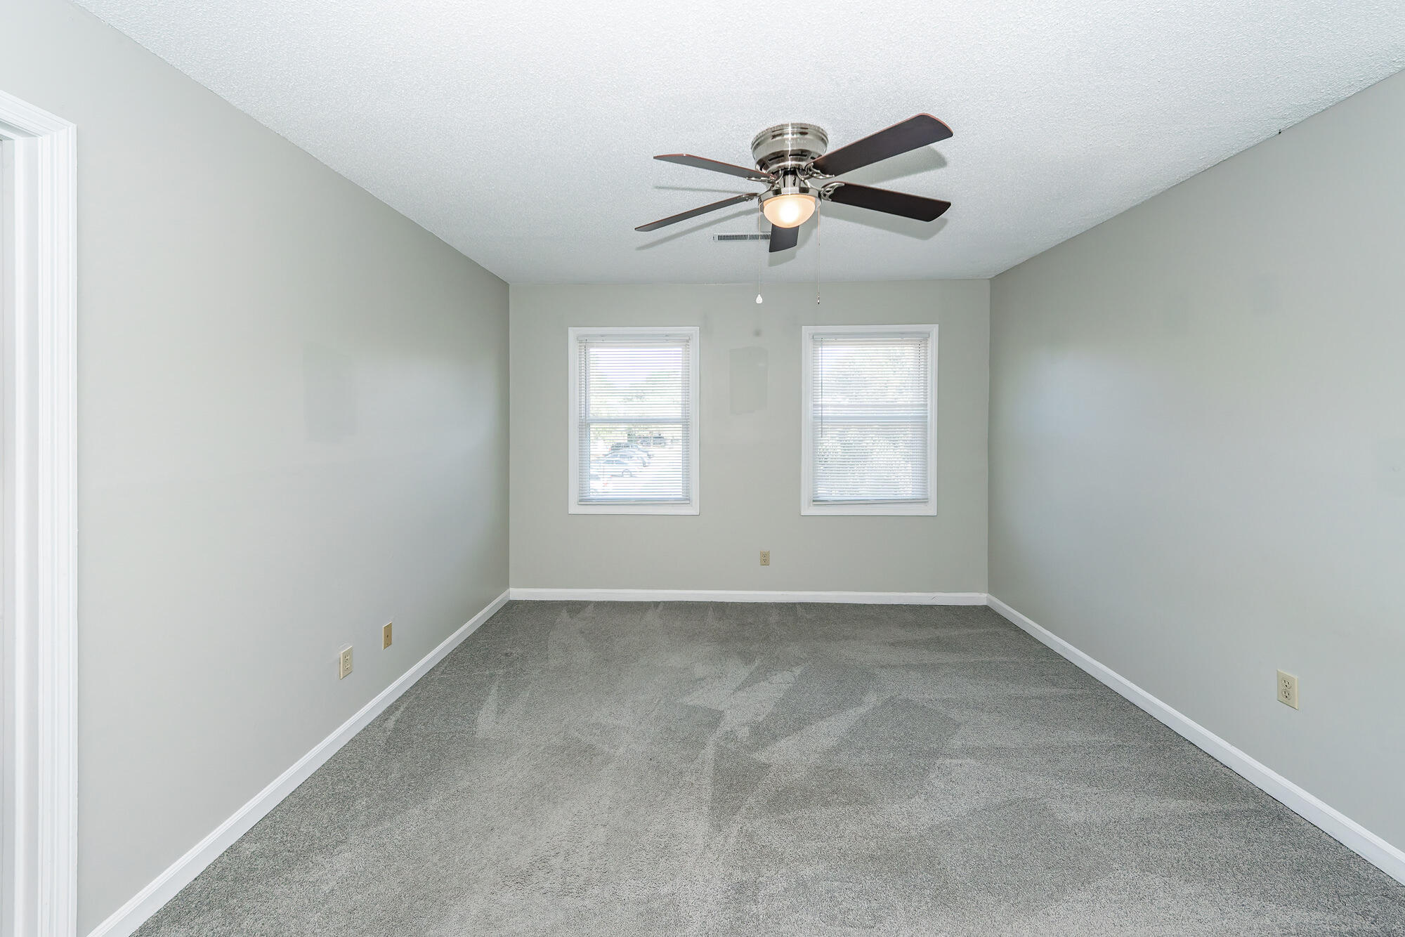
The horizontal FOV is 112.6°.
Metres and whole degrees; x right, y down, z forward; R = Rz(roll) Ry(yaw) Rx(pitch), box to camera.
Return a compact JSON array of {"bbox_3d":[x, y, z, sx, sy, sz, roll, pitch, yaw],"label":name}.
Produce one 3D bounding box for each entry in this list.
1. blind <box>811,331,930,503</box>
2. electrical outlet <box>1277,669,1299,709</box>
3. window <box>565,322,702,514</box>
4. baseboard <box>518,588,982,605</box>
[{"bbox_3d":[1.270,-0.366,3.536,0.869,1.287,0.035,0,3,2],"label":"blind"},{"bbox_3d":[2.088,0.789,1.671,0.008,0.114,0.070,0,3,2],"label":"electrical outlet"},{"bbox_3d":[-0.518,-0.354,3.575,0.999,1.416,0.050,0,3,2],"label":"window"},{"bbox_3d":[0.332,0.992,3.619,3.678,0.091,0.015,0,3,2],"label":"baseboard"}]

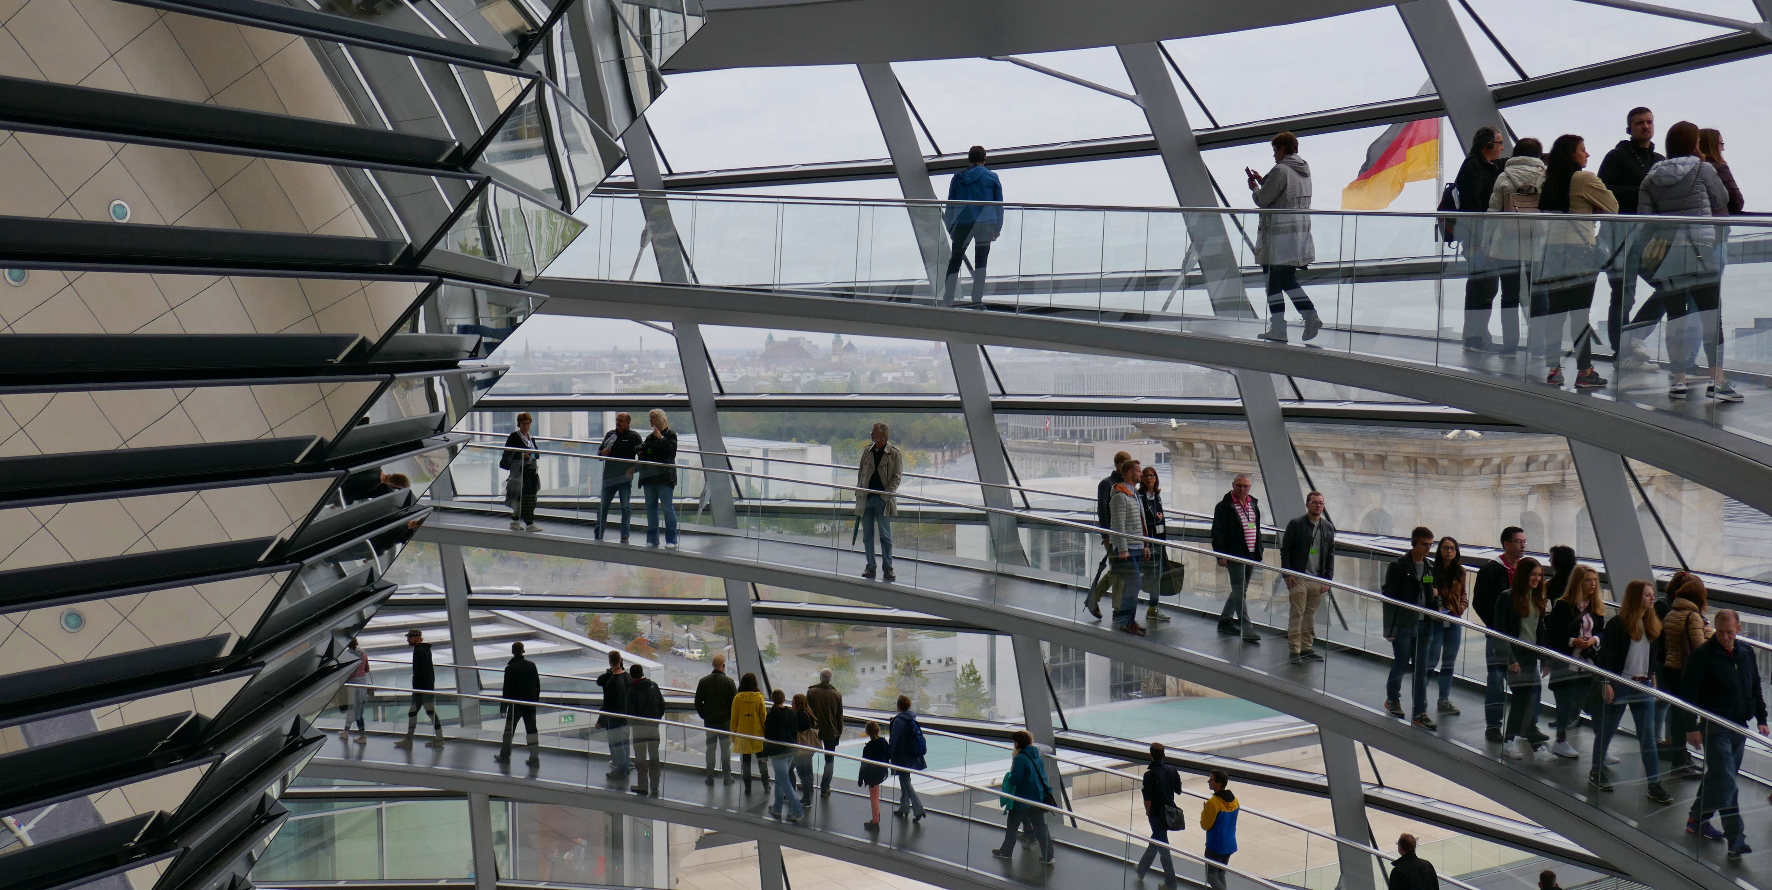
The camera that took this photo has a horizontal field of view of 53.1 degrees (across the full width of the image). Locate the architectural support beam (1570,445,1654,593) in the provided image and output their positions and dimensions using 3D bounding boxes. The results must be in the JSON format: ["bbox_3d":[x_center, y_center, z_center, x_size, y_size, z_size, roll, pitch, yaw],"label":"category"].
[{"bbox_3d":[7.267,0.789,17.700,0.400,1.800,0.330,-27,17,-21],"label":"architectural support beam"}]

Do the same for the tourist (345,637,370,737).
[{"bbox_3d":[-7.790,3.577,26.000,0.500,1.620,0.480,0,3,6],"label":"tourist"}]

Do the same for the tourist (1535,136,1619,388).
[{"bbox_3d":[4.528,-1.211,11.650,0.420,1.670,0.500,-2,3,-30],"label":"tourist"}]

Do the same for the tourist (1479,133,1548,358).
[{"bbox_3d":[4.792,-1.498,13.450,0.500,1.630,0.340,1,4,28],"label":"tourist"}]

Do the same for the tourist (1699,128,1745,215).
[{"bbox_3d":[5.620,-1.305,12.100,0.440,1.690,0.480,-1,3,-16],"label":"tourist"}]

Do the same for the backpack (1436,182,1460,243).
[{"bbox_3d":[4.484,-1.851,14.100,0.200,0.460,0.300,0,3,5],"label":"backpack"}]

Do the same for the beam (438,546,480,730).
[{"bbox_3d":[-6.685,2.994,28.069,0.320,3.227,0.340,0,20,5],"label":"beam"}]

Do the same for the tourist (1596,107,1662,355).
[{"bbox_3d":[5.342,-1.478,12.650,0.560,1.830,0.420,-2,4,-37],"label":"tourist"}]

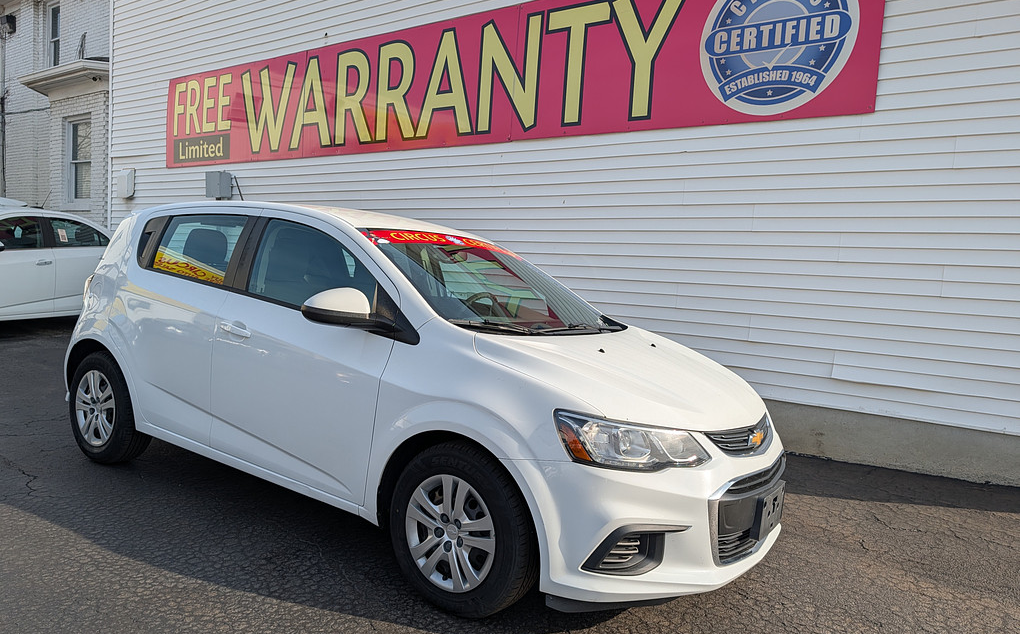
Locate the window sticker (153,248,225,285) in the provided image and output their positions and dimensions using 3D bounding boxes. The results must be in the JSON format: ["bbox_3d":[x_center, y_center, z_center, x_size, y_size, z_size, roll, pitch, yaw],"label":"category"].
[{"bbox_3d":[-1.651,-0.262,3.613,0.600,0.135,0.015,10,-11,33],"label":"window sticker"}]

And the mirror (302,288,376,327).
[{"bbox_3d":[-0.650,-0.041,2.771,0.180,0.140,0.215,8,6,33],"label":"mirror"}]

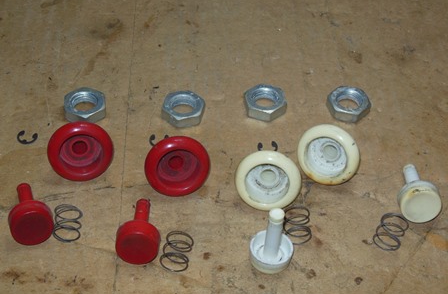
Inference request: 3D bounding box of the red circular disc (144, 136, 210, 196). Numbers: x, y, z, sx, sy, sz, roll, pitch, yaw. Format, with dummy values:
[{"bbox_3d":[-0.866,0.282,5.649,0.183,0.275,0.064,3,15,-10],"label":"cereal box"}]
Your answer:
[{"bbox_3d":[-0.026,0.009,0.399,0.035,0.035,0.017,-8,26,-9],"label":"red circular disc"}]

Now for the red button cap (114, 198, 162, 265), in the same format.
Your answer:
[{"bbox_3d":[-0.043,0.041,0.379,0.021,0.021,0.038,1,34,-1],"label":"red button cap"}]

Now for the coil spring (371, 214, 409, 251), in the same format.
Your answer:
[{"bbox_3d":[0.087,0.044,0.381,0.013,0.013,0.014,26,52,21],"label":"coil spring"}]

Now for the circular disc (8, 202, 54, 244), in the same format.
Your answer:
[{"bbox_3d":[-0.097,0.039,0.374,0.021,0.021,0.010,-14,36,-15],"label":"circular disc"}]

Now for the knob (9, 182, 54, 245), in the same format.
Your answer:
[{"bbox_3d":[-0.102,0.032,0.384,0.021,0.021,0.038,-14,36,-15],"label":"knob"}]

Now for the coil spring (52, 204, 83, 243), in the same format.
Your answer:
[{"bbox_3d":[-0.081,0.039,0.381,0.015,0.015,0.015,-1,47,-3],"label":"coil spring"}]

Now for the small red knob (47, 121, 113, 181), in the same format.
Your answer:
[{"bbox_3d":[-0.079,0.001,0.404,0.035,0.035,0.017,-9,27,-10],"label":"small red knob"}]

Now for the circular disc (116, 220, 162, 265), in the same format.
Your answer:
[{"bbox_3d":[-0.043,0.048,0.367,0.021,0.021,0.011,0,32,-1],"label":"circular disc"}]

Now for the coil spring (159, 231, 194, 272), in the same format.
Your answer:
[{"bbox_3d":[-0.023,0.052,0.370,0.013,0.013,0.015,10,48,8],"label":"coil spring"}]

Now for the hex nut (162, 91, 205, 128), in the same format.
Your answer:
[{"bbox_3d":[-0.024,-0.023,0.443,0.027,0.009,0.024,-12,48,-12],"label":"hex nut"}]

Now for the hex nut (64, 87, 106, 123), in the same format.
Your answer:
[{"bbox_3d":[-0.083,-0.025,0.444,0.027,0.009,0.024,17,49,13],"label":"hex nut"}]

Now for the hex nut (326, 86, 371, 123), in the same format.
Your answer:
[{"bbox_3d":[0.076,-0.027,0.452,0.027,0.009,0.024,12,48,8],"label":"hex nut"}]

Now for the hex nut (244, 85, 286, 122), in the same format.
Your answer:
[{"bbox_3d":[0.025,-0.027,0.451,0.027,0.009,0.024,13,48,10],"label":"hex nut"}]

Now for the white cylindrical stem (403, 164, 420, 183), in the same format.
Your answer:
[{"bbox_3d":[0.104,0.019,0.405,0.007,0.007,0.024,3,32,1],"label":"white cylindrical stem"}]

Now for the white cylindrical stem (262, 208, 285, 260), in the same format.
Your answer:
[{"bbox_3d":[0.025,0.043,0.362,0.007,0.034,0.007,1,47,-1],"label":"white cylindrical stem"}]

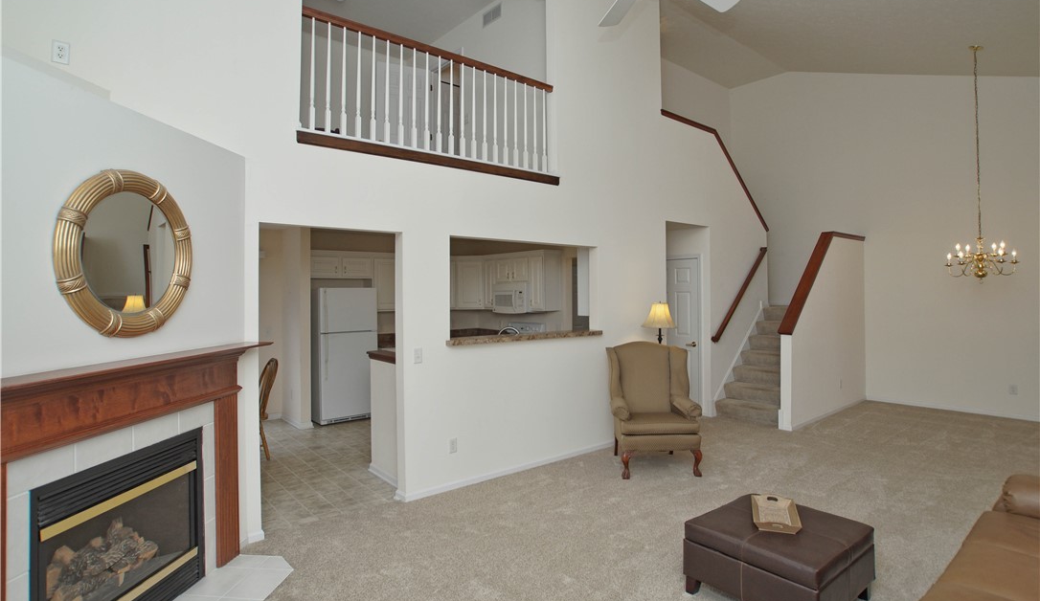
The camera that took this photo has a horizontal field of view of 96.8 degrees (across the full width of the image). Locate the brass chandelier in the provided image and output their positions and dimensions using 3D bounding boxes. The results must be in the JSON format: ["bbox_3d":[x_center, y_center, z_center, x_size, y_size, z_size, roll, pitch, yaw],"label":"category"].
[{"bbox_3d":[5.009,-1.503,5.050,0.600,2.560,0.600,-1,0,0],"label":"brass chandelier"}]

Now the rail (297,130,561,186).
[{"bbox_3d":[-0.554,-1.117,3.745,2.270,0.090,0.100,-1,0,-34],"label":"rail"}]

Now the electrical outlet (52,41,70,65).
[{"bbox_3d":[-2.455,-1.326,2.469,0.072,0.118,0.010,-1,0,-34],"label":"electrical outlet"}]

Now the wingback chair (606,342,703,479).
[{"bbox_3d":[1.215,0.955,4.250,0.780,1.110,0.800,-1,0,-2],"label":"wingback chair"}]

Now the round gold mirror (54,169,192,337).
[{"bbox_3d":[-1.812,-0.221,2.189,0.060,0.770,0.710,-1,0,7],"label":"round gold mirror"}]

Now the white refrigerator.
[{"bbox_3d":[-2.405,0.698,6.227,0.730,1.700,0.740,-1,0,-38],"label":"white refrigerator"}]

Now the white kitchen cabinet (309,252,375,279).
[{"bbox_3d":[-2.516,-0.479,6.421,0.800,0.370,0.340,-1,0,-38],"label":"white kitchen cabinet"}]

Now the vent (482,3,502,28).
[{"bbox_3d":[-0.291,-2.997,4.846,0.020,0.150,0.330,-1,0,-38],"label":"vent"}]

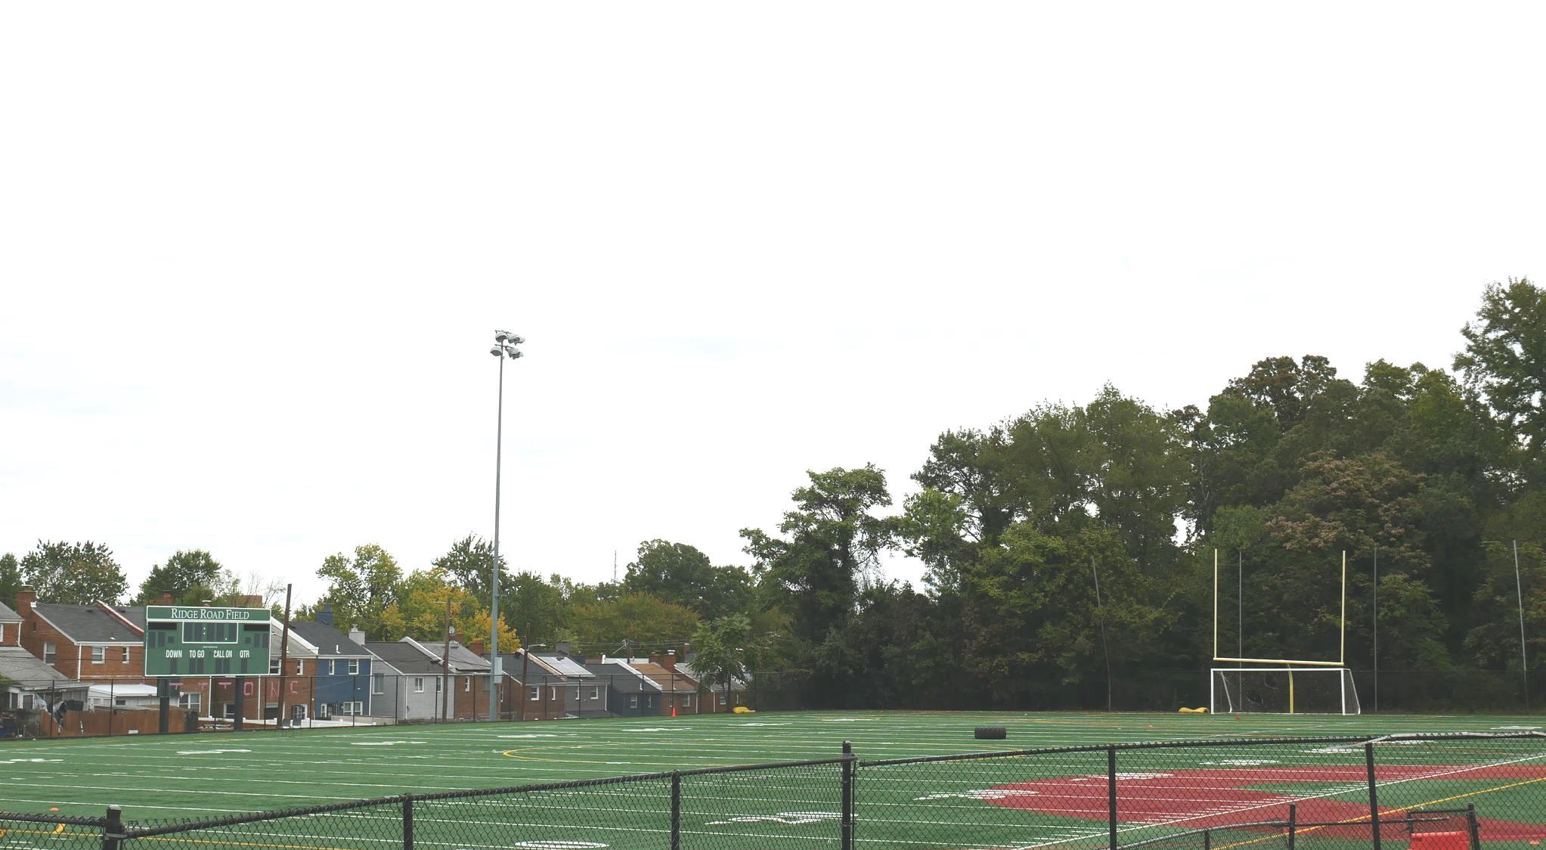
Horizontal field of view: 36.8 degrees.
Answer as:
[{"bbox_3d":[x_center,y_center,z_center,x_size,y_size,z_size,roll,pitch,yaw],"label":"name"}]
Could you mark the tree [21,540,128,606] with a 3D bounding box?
[{"bbox_3d":[-47.571,13.454,157.446,7.530,11.350,7.300,2,-6,-17],"label":"tree"}]

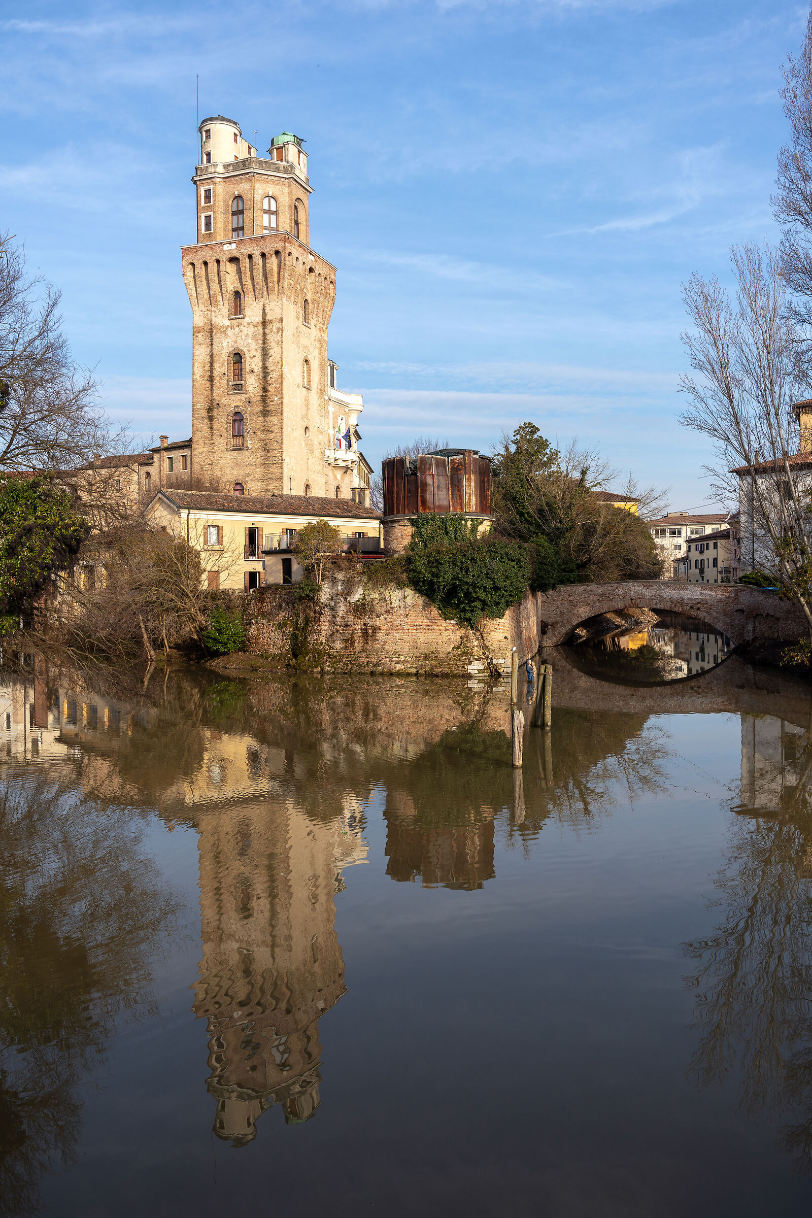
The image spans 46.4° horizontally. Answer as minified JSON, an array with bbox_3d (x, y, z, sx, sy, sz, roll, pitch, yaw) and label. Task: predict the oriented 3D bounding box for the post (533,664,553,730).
[{"bbox_3d":[3.993,2.556,27.500,0.500,1.900,0.380,-1,1,0],"label":"post"}]

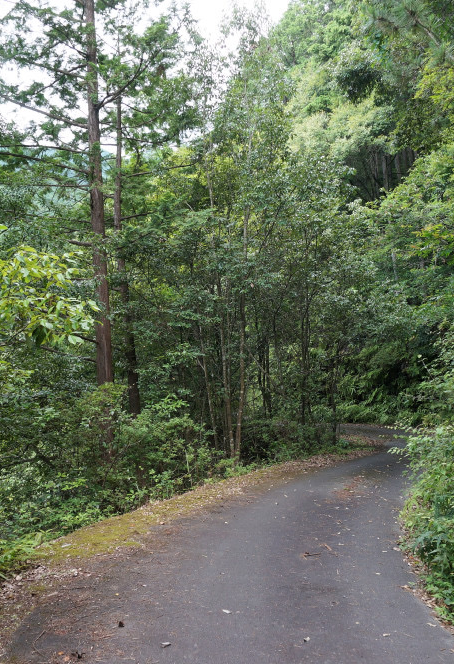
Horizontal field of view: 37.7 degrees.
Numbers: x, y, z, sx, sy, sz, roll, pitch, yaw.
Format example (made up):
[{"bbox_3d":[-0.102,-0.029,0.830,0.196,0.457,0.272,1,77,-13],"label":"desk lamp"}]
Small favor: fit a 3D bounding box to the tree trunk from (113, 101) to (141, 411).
[{"bbox_3d":[-2.038,-1.450,13.500,0.310,6.900,0.280,-3,-2,0],"label":"tree trunk"}]

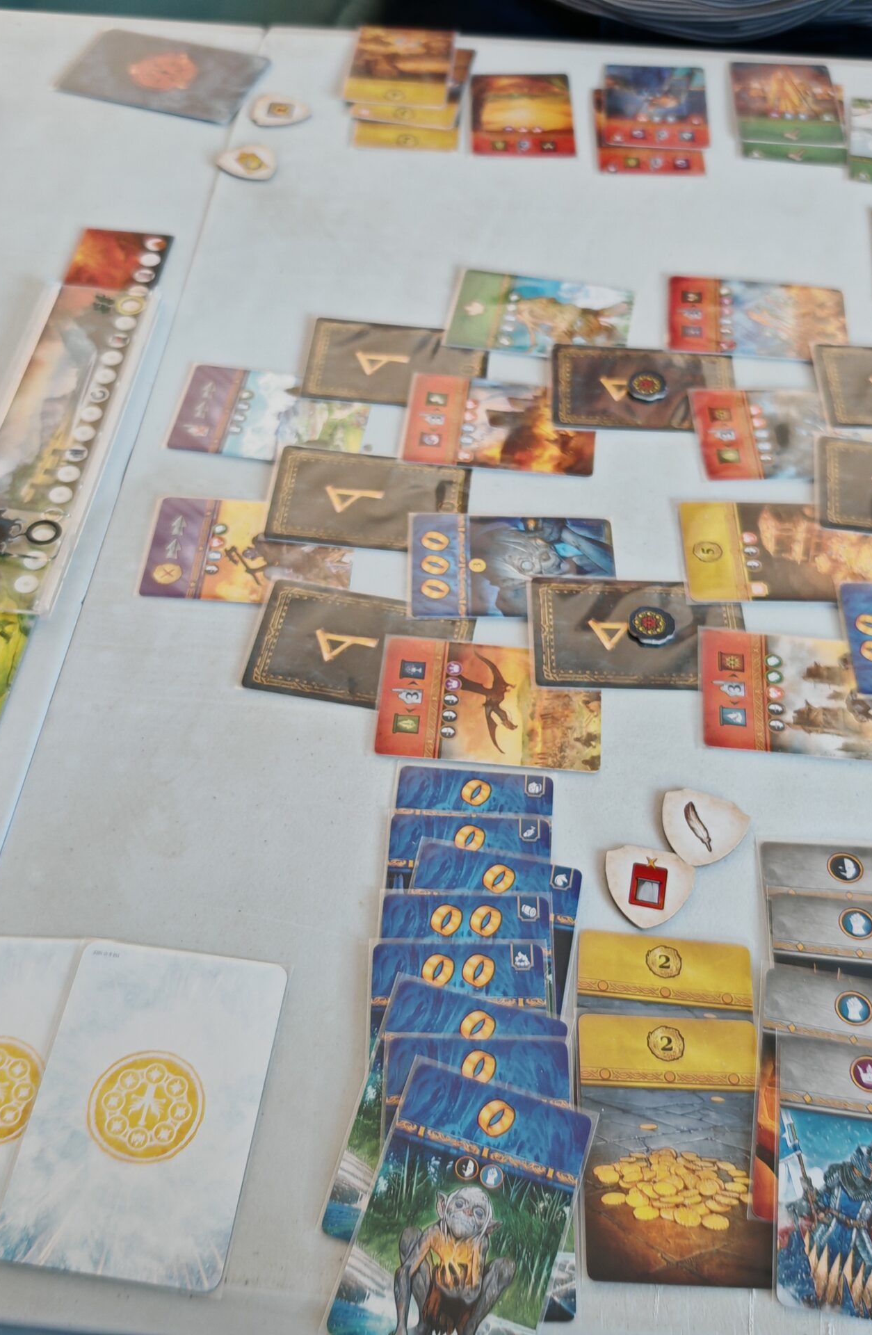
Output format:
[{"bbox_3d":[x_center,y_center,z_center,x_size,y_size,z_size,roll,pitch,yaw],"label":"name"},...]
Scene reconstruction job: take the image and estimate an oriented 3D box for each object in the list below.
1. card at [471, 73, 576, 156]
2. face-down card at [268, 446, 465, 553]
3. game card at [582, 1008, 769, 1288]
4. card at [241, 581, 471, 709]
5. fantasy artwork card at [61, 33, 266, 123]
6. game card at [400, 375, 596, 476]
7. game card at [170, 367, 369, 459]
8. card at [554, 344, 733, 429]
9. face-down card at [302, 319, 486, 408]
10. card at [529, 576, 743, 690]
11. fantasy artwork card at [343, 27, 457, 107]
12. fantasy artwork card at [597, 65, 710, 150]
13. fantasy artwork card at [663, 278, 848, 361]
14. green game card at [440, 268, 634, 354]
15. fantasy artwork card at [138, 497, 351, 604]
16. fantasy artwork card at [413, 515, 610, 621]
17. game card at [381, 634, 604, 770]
[{"bbox_3d":[0.040,-0.258,0.649,0.047,0.002,0.071,0,53,0],"label":"card"},{"bbox_3d":[-0.022,-0.057,0.477,0.069,0.001,0.046,6,53,4],"label":"face-down card"},{"bbox_3d":[0.071,0.140,0.411,0.054,0.001,0.080,2,53,2],"label":"game card"},{"bbox_3d":[-0.028,-0.007,0.525,0.080,0.001,0.054,9,53,7],"label":"card"},{"bbox_3d":[-0.125,-0.273,0.638,0.085,0.001,0.055,14,54,10],"label":"fantasy artwork card"},{"bbox_3d":[0.029,-0.105,0.599,0.080,0.001,0.054,5,53,4],"label":"game card"},{"bbox_3d":[-0.059,-0.091,0.502,0.069,0.001,0.046,6,53,4],"label":"game card"},{"bbox_3d":[0.092,-0.124,0.613,0.080,0.001,0.054,2,53,2],"label":"card"},{"bbox_3d":[-0.017,-0.137,0.623,0.080,0.001,0.054,4,53,3],"label":"face-down card"},{"bbox_3d":[0.068,-0.011,0.460,0.071,0.002,0.047,2,53,1],"label":"card"},{"bbox_3d":[-0.016,-0.290,0.671,0.047,0.002,0.071,4,53,3],"label":"fantasy artwork card"},{"bbox_3d":[0.119,-0.305,0.748,0.054,0.001,0.080,3,53,3],"label":"fantasy artwork card"},{"bbox_3d":[0.129,-0.139,0.558,0.071,0.002,0.047,6,53,5],"label":"fantasy artwork card"},{"bbox_3d":[0.049,-0.163,0.642,0.080,0.001,0.054,8,53,6],"label":"green game card"},{"bbox_3d":[-0.064,-0.041,0.482,0.071,0.002,0.047,3,53,2],"label":"fantasy artwork card"},{"bbox_3d":[0.026,-0.033,0.460,0.069,0.001,0.046,1,53,0],"label":"fantasy artwork card"},{"bbox_3d":[0.018,0.012,0.442,0.071,0.002,0.047,4,53,3],"label":"game card"}]

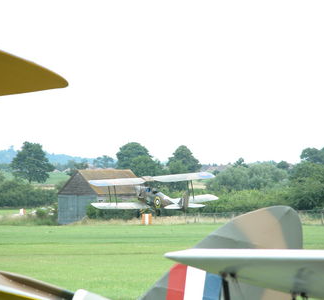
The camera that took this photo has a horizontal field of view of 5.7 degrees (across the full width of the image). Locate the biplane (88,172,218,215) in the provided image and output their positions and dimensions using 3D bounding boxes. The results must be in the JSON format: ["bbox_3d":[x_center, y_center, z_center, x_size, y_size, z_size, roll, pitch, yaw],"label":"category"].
[{"bbox_3d":[0.085,3.310,203.900,8.940,2.600,7.270,-2,7,-27],"label":"biplane"}]

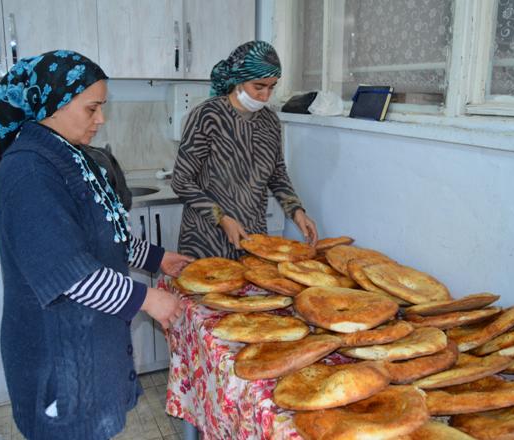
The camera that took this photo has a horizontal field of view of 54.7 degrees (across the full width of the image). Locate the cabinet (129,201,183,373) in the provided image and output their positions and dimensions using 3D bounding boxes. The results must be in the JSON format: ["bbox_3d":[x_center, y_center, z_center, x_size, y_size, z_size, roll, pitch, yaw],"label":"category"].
[{"bbox_3d":[-0.625,0.281,2.693,0.680,0.880,0.580,-6,16,-22],"label":"cabinet"}]

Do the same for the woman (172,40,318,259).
[{"bbox_3d":[-0.076,0.072,2.119,0.500,1.580,0.450,-8,17,-29],"label":"woman"}]

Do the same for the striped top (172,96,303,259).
[{"bbox_3d":[-0.100,-0.149,2.095,0.470,0.680,0.360,-8,17,-29],"label":"striped top"}]

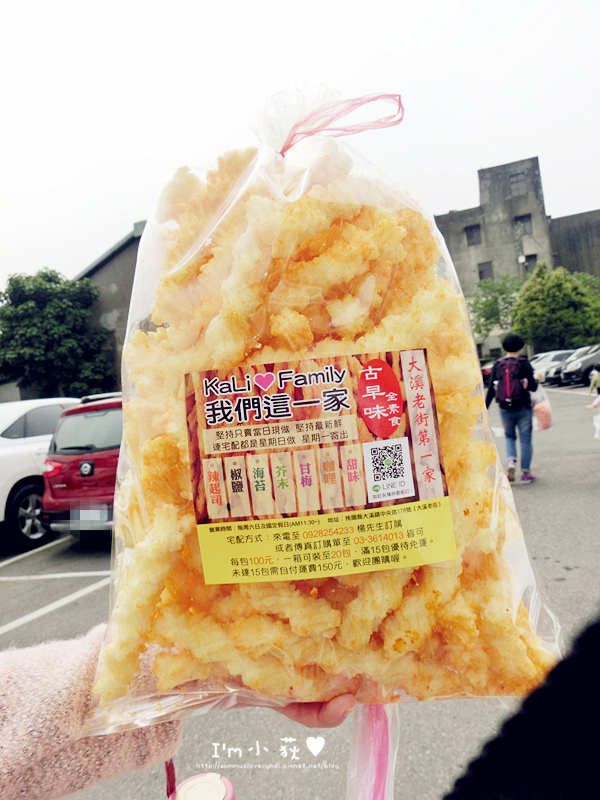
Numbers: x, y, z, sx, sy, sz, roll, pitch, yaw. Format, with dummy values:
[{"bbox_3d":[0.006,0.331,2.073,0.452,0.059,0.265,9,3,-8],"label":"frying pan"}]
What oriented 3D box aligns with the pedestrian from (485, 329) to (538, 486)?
[{"bbox_3d":[2.387,0.093,6.163,0.550,1.620,0.450,-6,2,25],"label":"pedestrian"}]

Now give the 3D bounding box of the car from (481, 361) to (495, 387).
[{"bbox_3d":[11.197,-1.538,29.206,4.400,1.460,1.770,-7,2,-15],"label":"car"}]

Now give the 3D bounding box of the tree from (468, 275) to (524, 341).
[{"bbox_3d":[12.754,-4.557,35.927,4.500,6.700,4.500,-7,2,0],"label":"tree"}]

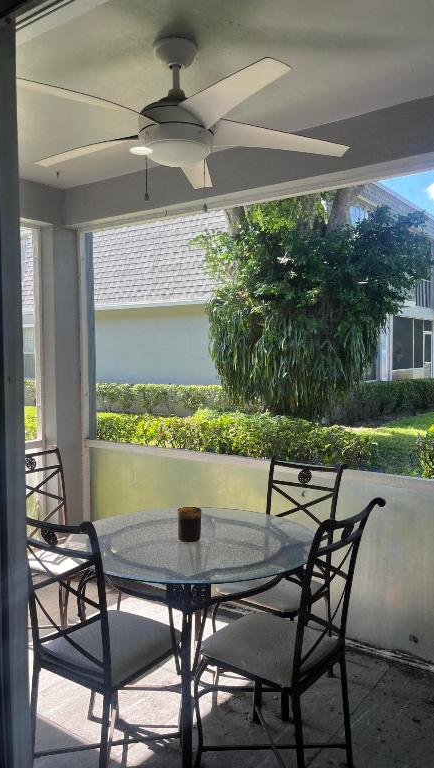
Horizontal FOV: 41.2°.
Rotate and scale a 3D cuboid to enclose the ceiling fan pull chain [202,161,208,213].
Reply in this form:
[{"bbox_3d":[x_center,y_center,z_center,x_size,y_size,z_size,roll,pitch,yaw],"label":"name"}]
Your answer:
[{"bbox_3d":[-0.046,-0.765,2.222,0.014,0.205,0.014,2,4,35],"label":"ceiling fan pull chain"}]

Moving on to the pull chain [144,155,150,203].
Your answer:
[{"bbox_3d":[-0.269,-0.792,2.222,0.014,0.176,0.014,2,4,35],"label":"pull chain"}]

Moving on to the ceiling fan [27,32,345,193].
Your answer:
[{"bbox_3d":[-0.148,-1.047,2.157,1.300,0.433,1.280,-2,3,-28],"label":"ceiling fan"}]

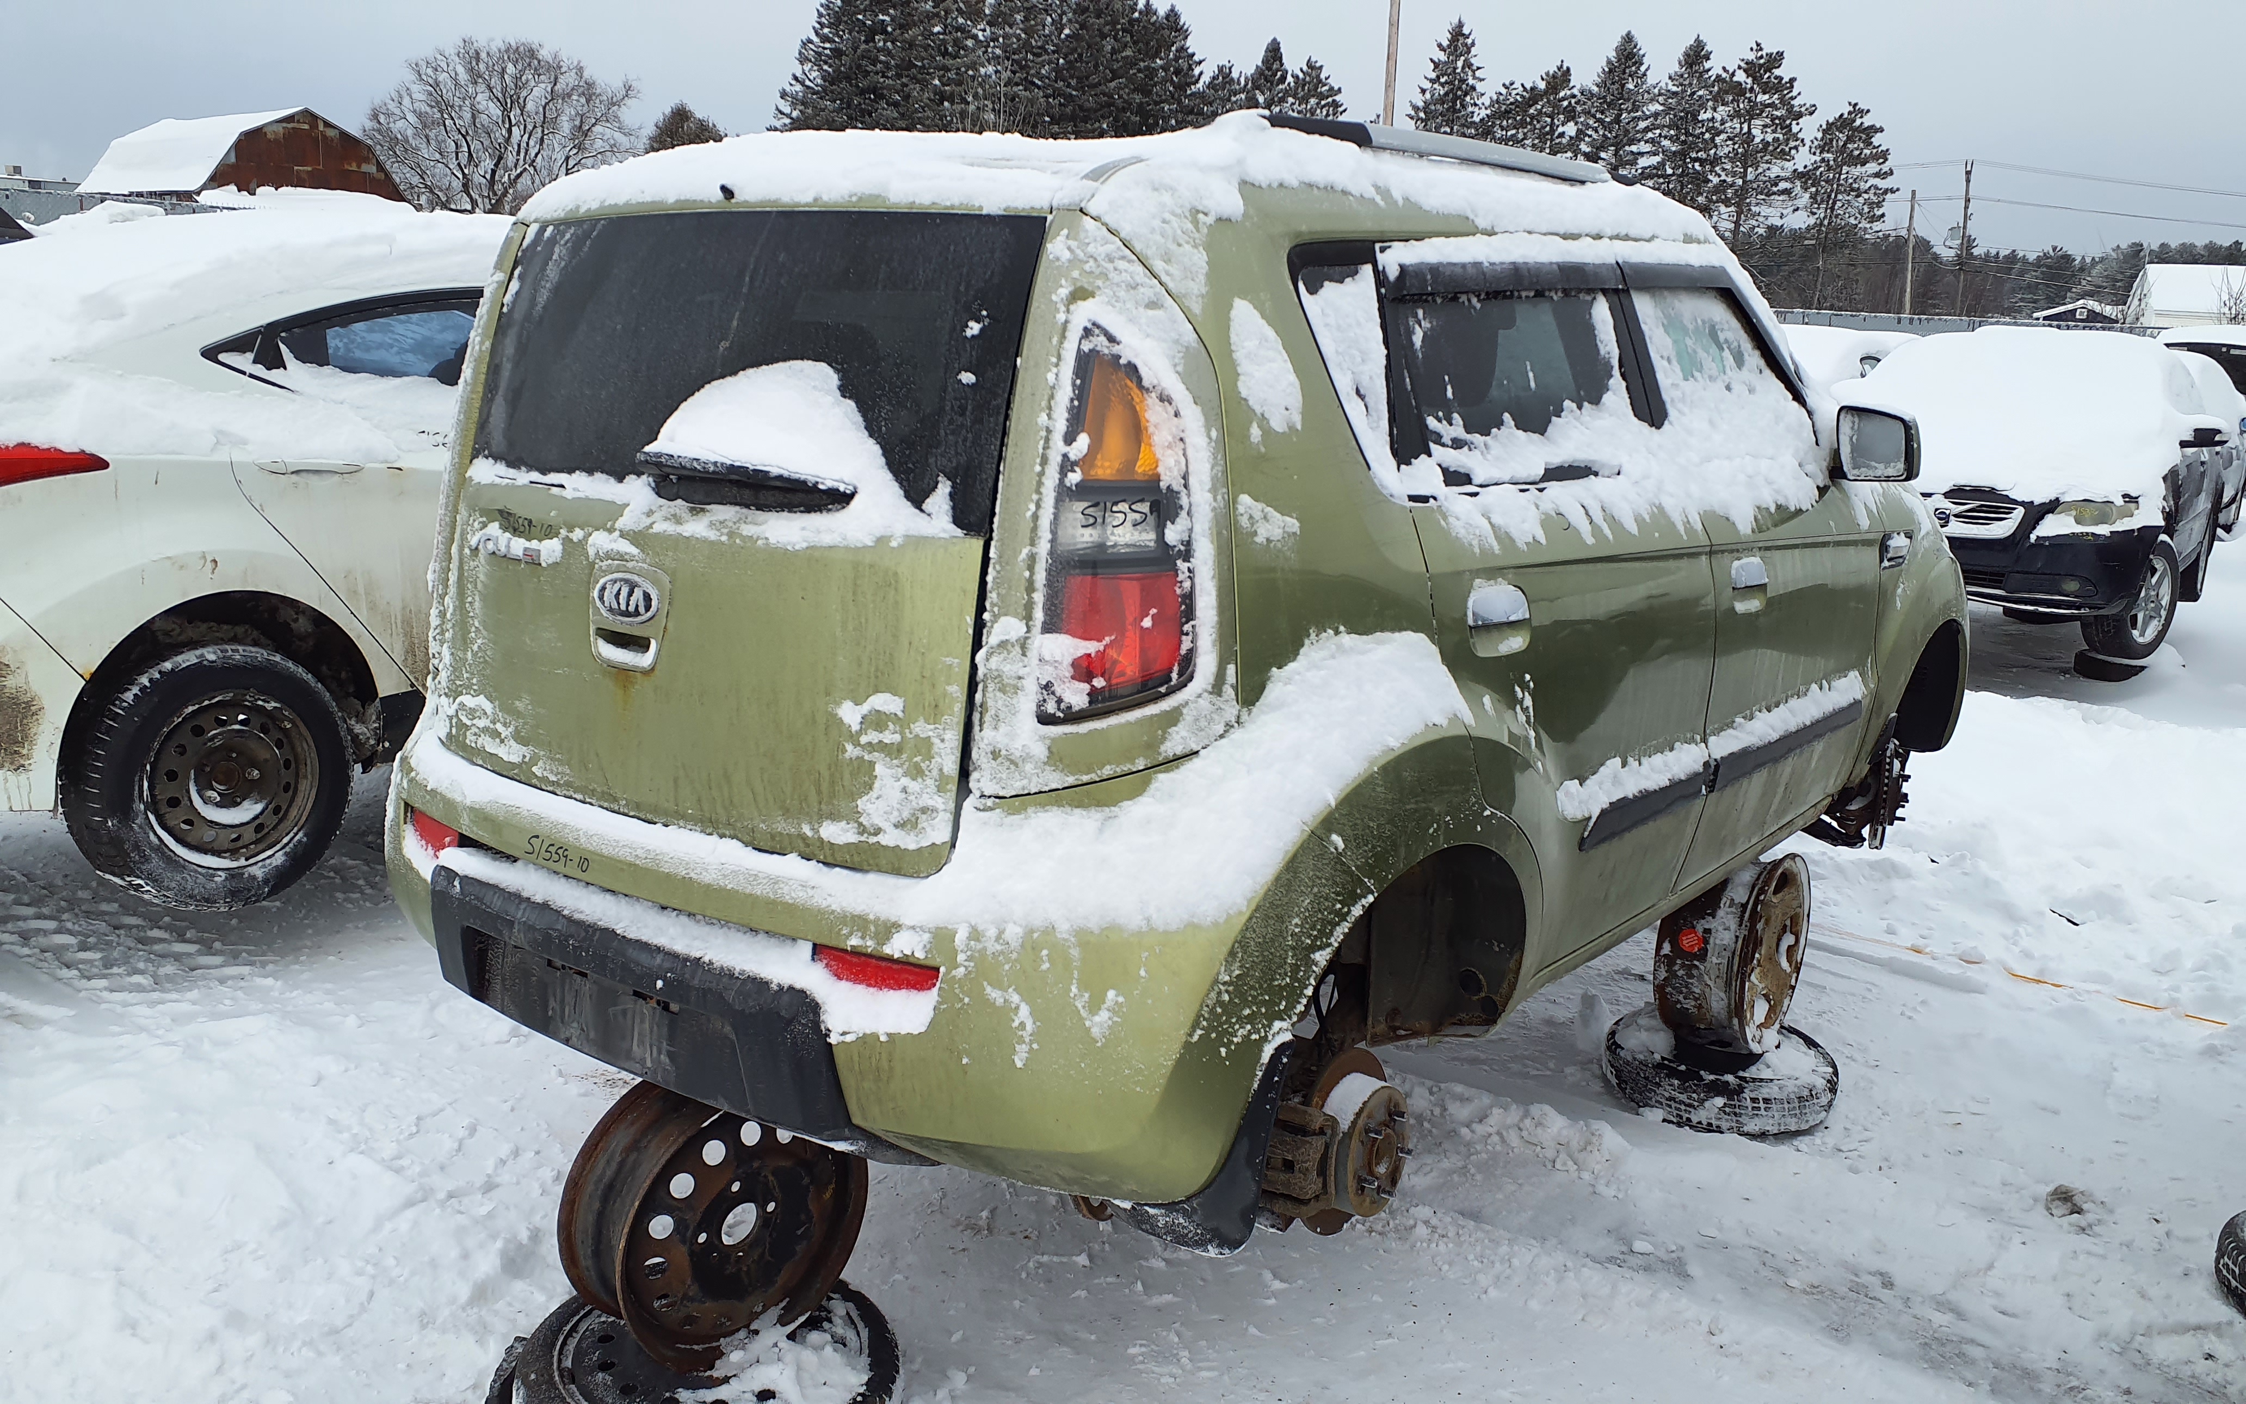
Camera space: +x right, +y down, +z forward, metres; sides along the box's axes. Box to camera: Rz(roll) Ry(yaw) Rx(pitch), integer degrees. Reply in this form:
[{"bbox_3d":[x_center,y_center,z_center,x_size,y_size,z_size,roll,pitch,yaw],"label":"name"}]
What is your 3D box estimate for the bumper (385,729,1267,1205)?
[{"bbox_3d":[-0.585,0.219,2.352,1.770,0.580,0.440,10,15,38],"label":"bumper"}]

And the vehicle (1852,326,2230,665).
[{"bbox_3d":[5.118,-1.292,9.357,1.840,1.580,4.450,9,15,36],"label":"vehicle"}]

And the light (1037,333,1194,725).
[{"bbox_3d":[0.010,-0.196,1.839,0.210,0.460,0.180,8,13,28],"label":"light"}]

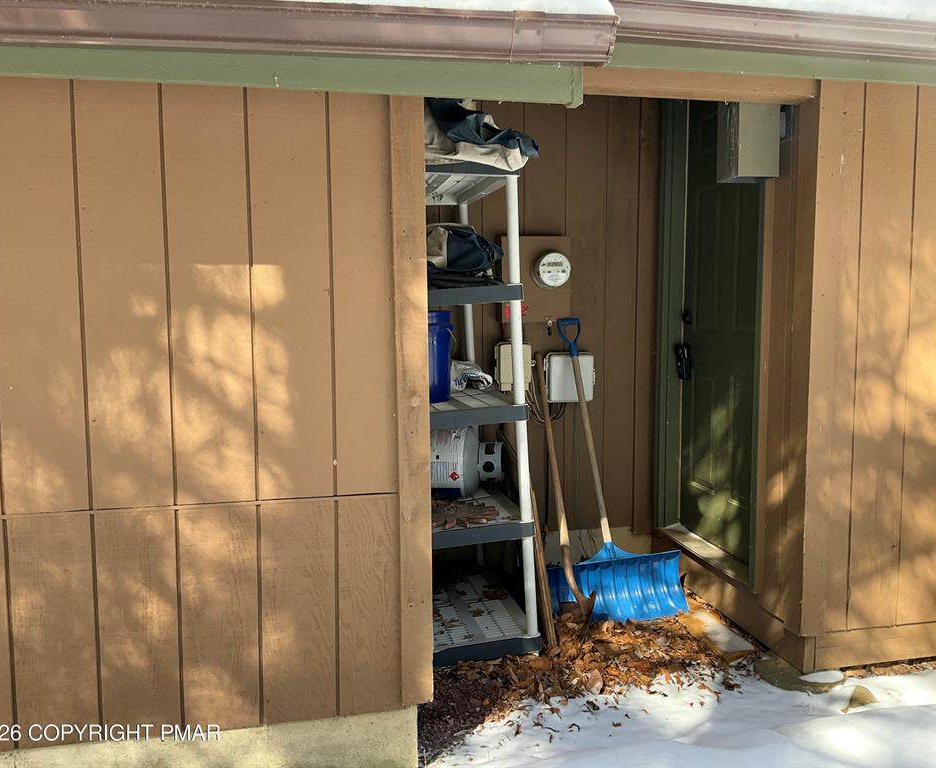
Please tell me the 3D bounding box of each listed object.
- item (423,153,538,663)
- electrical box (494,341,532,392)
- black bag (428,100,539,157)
[{"bbox_3d":[-0.089,0.087,3.544,0.460,1.830,0.914,-4,6,-12],"label":"item"},{"bbox_3d":[0.214,-0.082,4.041,0.160,0.235,0.100,-1,6,-12],"label":"electrical box"},{"bbox_3d":[-0.006,-0.924,3.169,0.450,0.260,0.380,-1,6,-12],"label":"black bag"}]

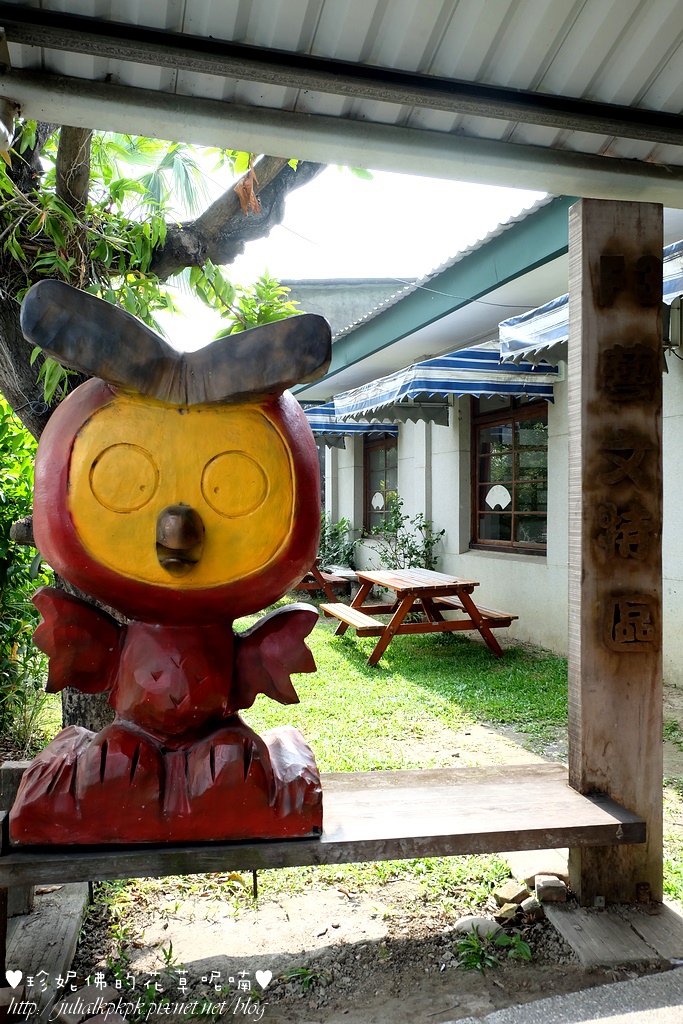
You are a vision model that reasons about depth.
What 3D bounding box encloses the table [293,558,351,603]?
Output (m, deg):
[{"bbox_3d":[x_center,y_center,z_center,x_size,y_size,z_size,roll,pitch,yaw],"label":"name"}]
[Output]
[{"bbox_3d":[-0.870,1.100,12.500,1.630,0.740,1.780,0,0,-13],"label":"table"}]

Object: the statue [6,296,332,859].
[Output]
[{"bbox_3d":[-0.575,0.150,2.730,1.030,1.800,0.580,0,0,-7],"label":"statue"}]

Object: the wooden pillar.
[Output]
[{"bbox_3d":[1.044,0.155,2.935,0.320,2.630,0.110,0,0,-8],"label":"wooden pillar"}]

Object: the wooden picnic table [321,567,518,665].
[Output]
[{"bbox_3d":[0.768,1.100,8.200,1.630,0.740,1.780,0,0,-12],"label":"wooden picnic table"}]

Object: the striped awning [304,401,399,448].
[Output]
[{"bbox_3d":[-0.290,-1.485,12.360,1.600,0.770,2.400,0,0,-19],"label":"striped awning"}]

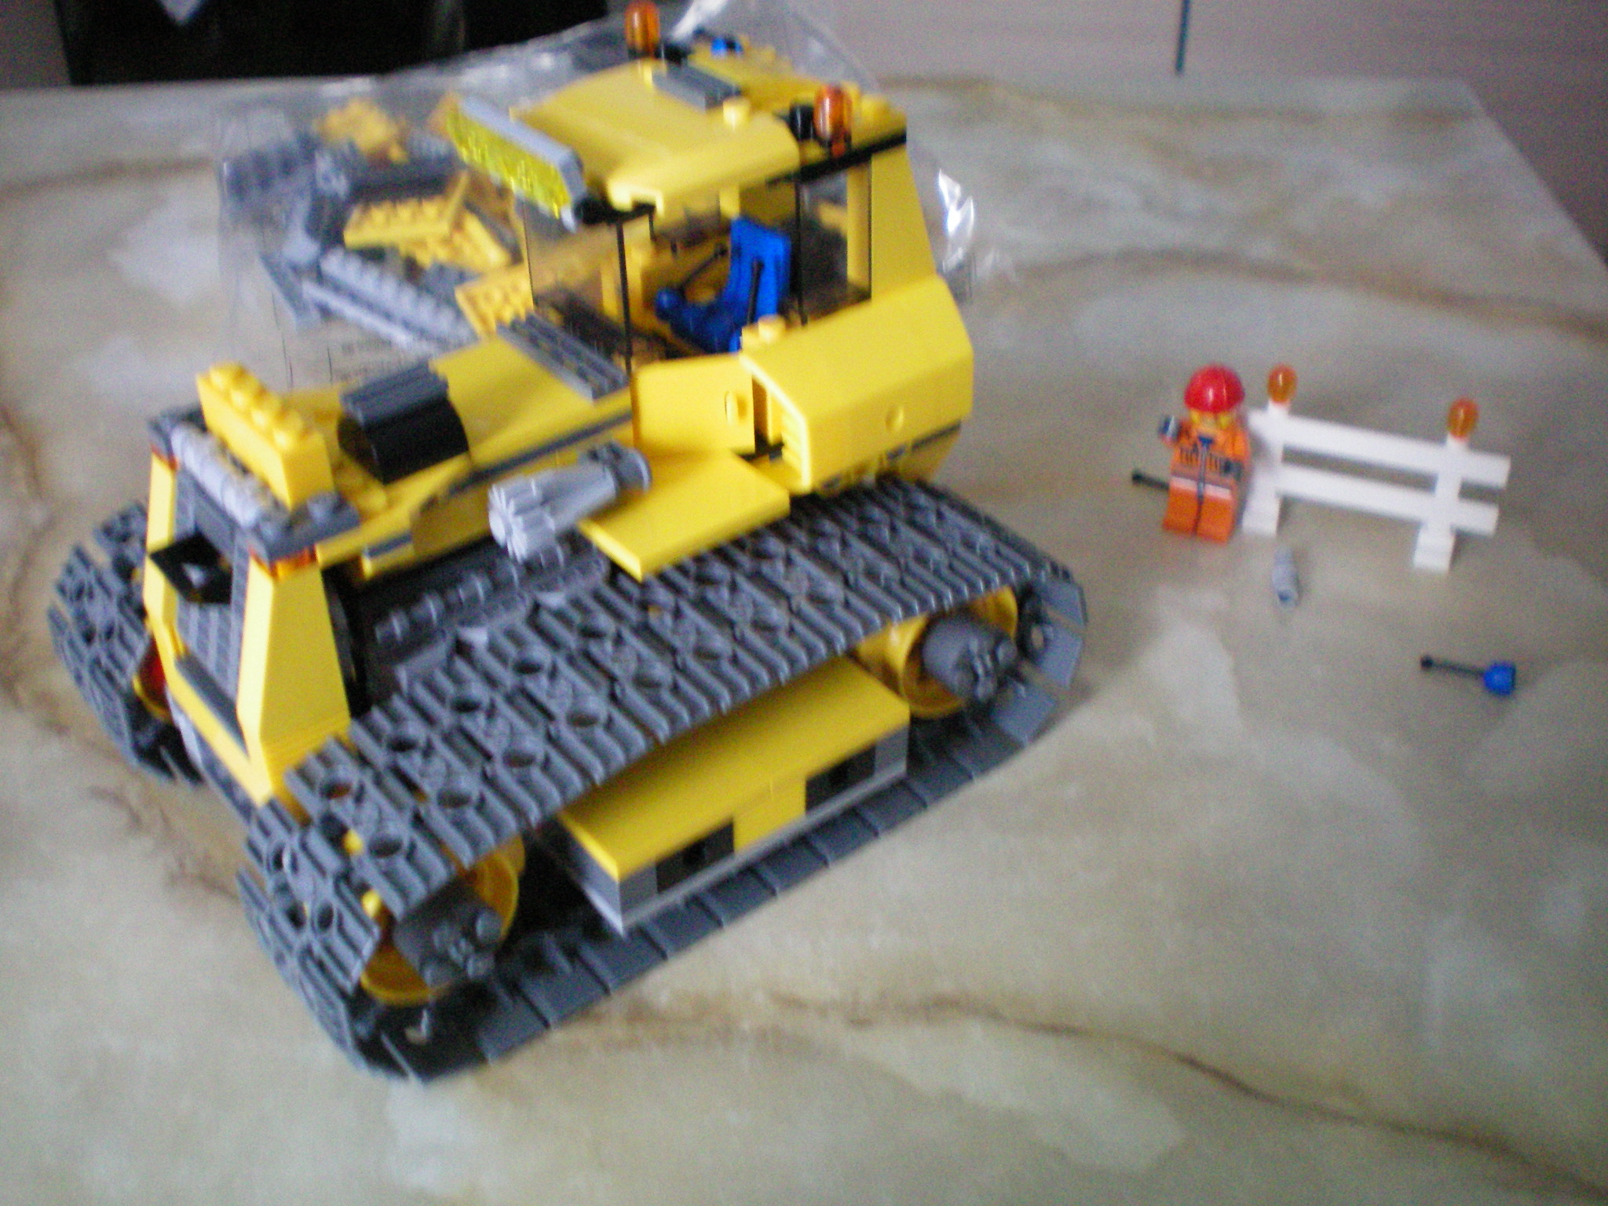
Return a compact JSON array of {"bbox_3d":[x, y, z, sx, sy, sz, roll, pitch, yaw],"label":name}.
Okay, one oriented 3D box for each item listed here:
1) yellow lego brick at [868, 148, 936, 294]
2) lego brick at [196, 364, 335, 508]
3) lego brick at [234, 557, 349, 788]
[{"bbox_3d":[0.016,-0.072,0.325,0.016,0.029,0.008,-26,42,-29],"label":"yellow lego brick"},{"bbox_3d":[-0.088,-0.028,0.288,0.008,0.011,0.032,-26,43,-29],"label":"lego brick"},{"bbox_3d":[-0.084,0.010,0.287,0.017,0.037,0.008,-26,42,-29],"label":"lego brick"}]

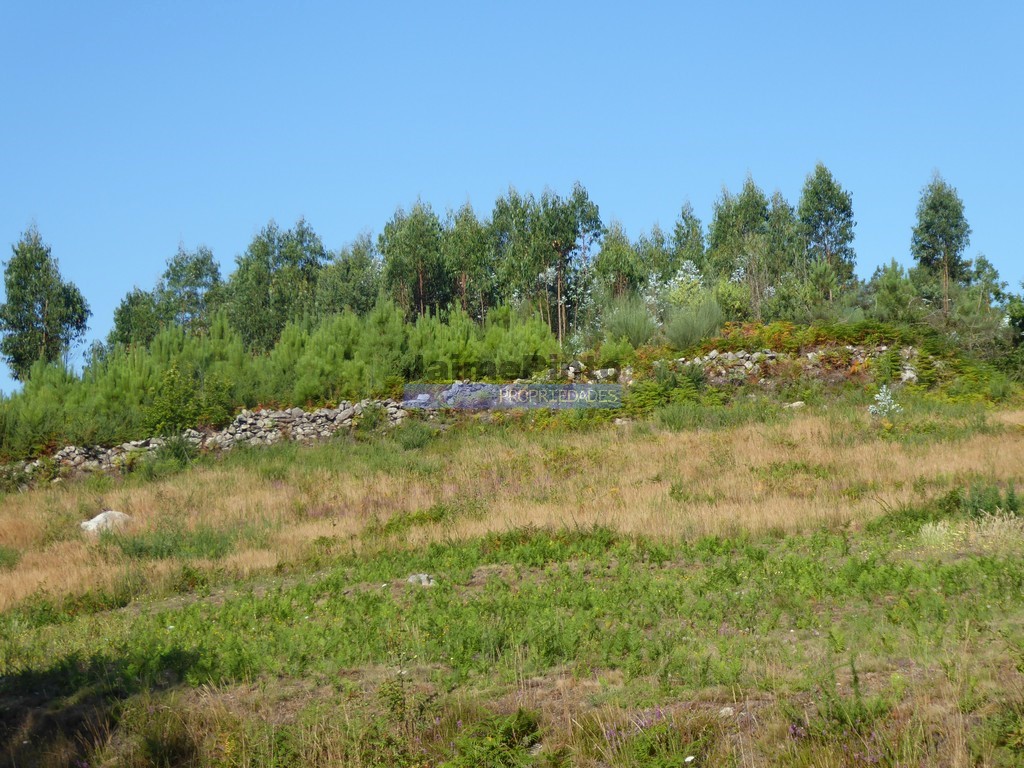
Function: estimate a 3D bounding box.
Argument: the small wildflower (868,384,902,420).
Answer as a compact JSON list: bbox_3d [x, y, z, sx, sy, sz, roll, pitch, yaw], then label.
[{"bbox_3d":[10.238,0.507,60.000,0.920,1.000,0.850,0,-3,0],"label":"small wildflower"}]

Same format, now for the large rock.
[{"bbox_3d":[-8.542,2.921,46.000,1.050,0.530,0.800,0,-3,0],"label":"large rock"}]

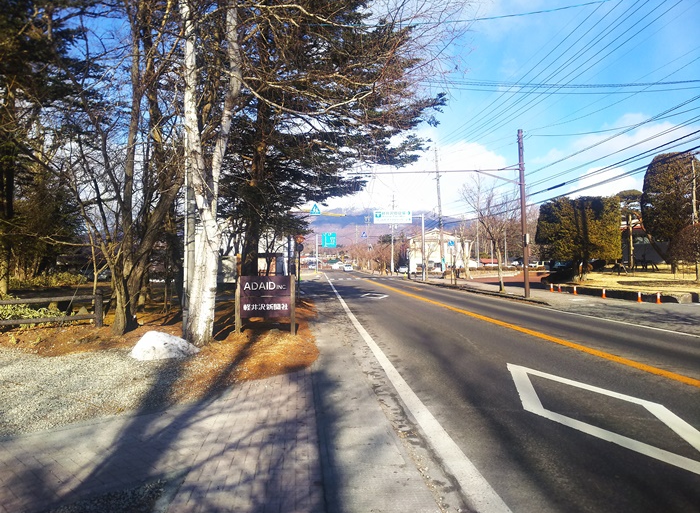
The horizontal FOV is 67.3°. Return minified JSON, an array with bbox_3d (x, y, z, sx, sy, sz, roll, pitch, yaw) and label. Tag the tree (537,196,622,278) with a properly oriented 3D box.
[{"bbox_3d":[13.850,-1.080,32.000,5.000,5.100,4.500,0,-1,-4],"label":"tree"}]

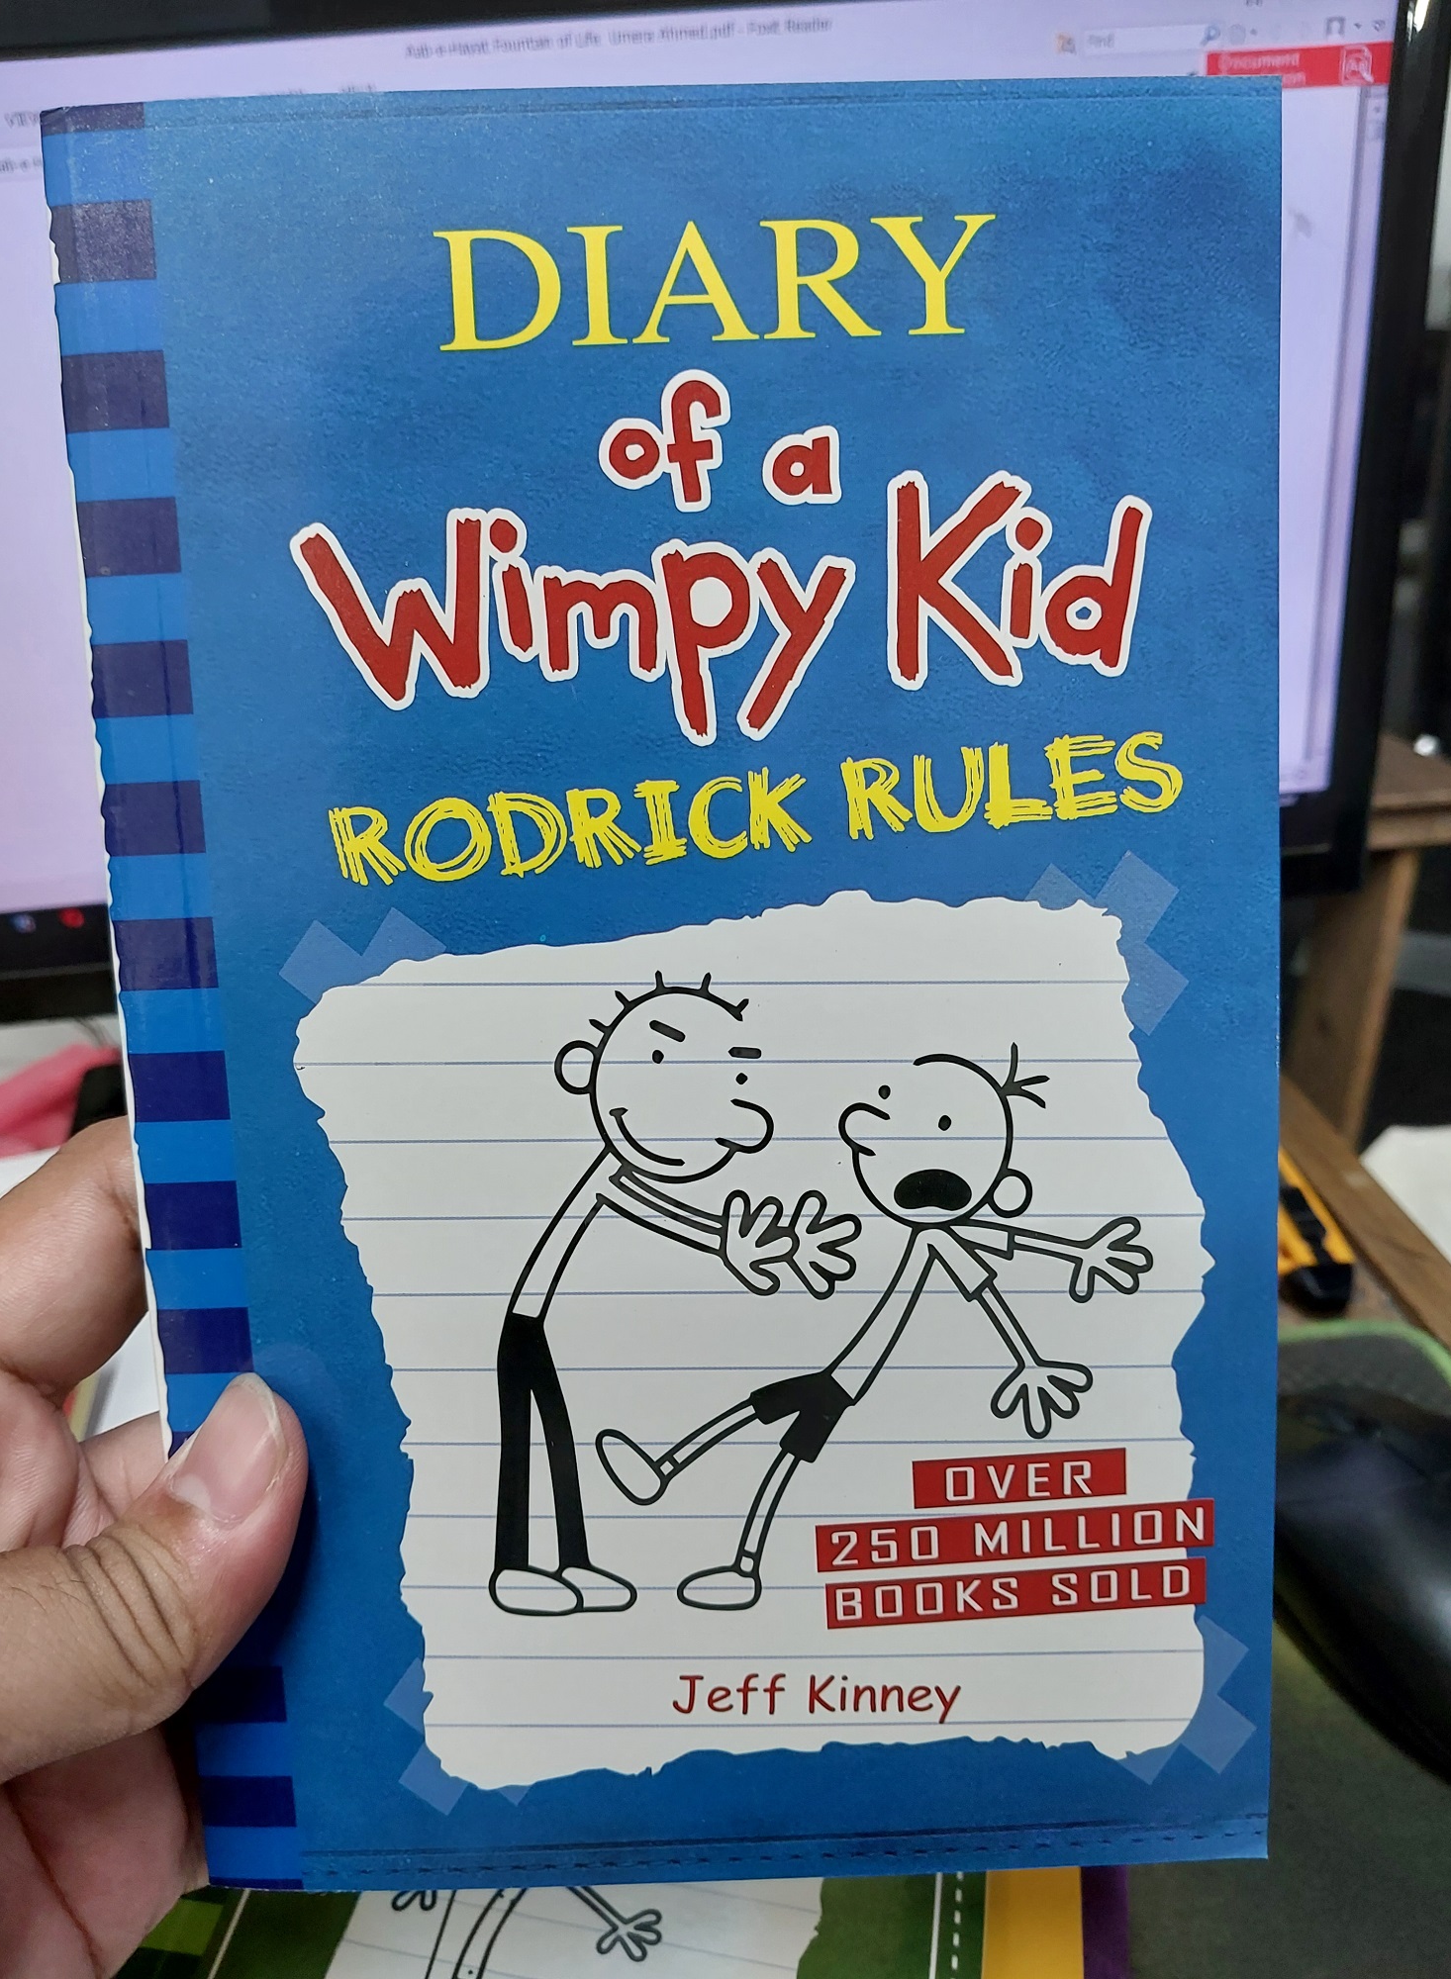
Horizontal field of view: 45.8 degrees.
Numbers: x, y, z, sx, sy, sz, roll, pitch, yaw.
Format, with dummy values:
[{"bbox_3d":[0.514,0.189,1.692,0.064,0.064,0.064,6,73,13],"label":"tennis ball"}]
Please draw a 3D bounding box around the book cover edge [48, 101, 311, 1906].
[{"bbox_3d":[-0.061,0.008,0.196,0.011,0.202,0.009,-2,9,0],"label":"book cover edge"}]

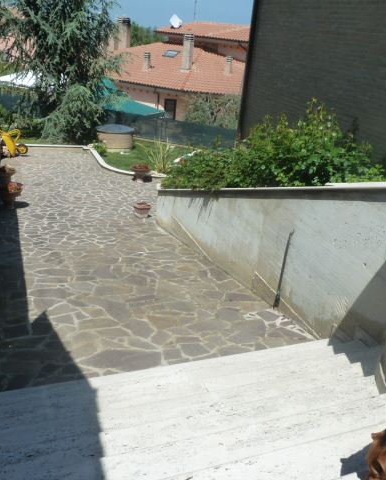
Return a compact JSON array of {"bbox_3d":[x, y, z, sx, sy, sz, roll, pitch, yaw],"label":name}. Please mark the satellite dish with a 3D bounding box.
[{"bbox_3d":[-1.142,-15.128,32.000,0.870,0.900,0.450,-5,27,-22],"label":"satellite dish"}]

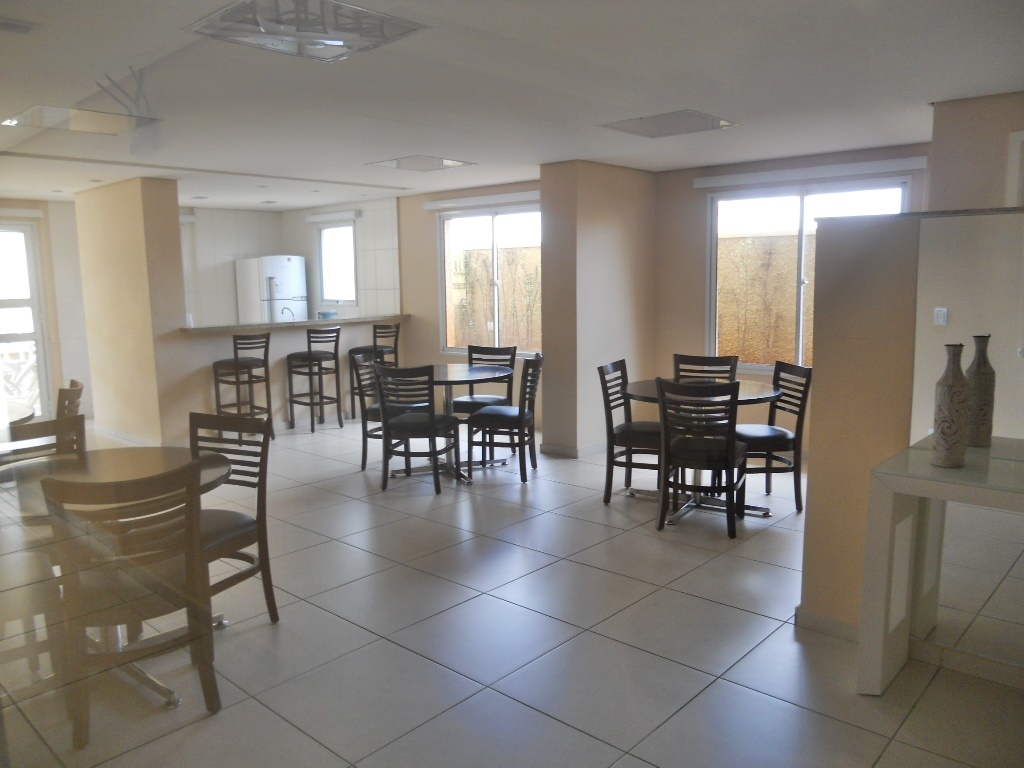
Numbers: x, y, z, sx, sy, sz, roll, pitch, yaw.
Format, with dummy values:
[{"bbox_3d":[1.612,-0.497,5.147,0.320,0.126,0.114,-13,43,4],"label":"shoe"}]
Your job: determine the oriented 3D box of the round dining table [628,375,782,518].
[{"bbox_3d":[1.182,0.396,5.093,1.000,0.750,1.000,-1,8,0],"label":"round dining table"}]

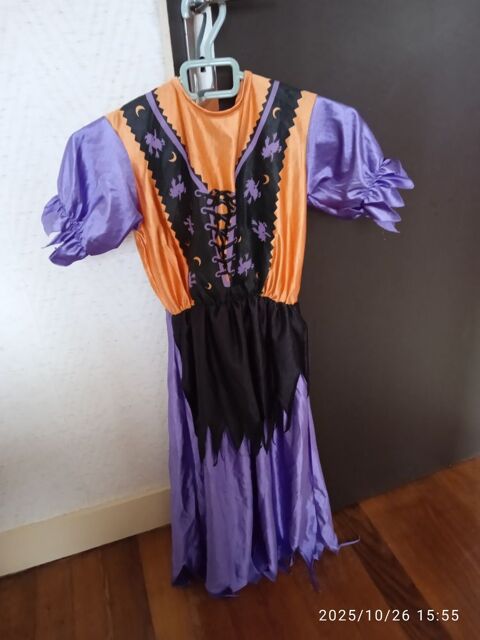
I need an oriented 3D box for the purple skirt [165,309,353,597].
[{"bbox_3d":[0.019,0.251,0.922,0.345,0.600,0.145,-8,29,-8],"label":"purple skirt"}]

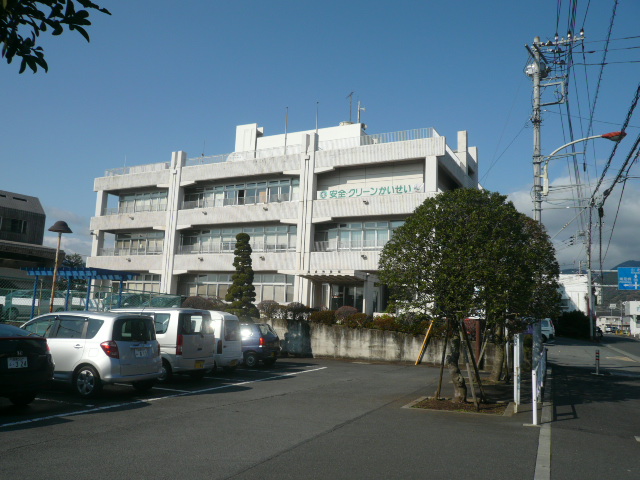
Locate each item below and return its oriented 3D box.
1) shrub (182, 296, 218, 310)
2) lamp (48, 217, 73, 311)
[{"bbox_3d":[-6.166,3.468,26.234,1.650,1.150,1.600,-1,-9,28],"label":"shrub"},{"bbox_3d":[-7.972,1.442,15.498,0.730,4.100,0.730,3,-8,0],"label":"lamp"}]

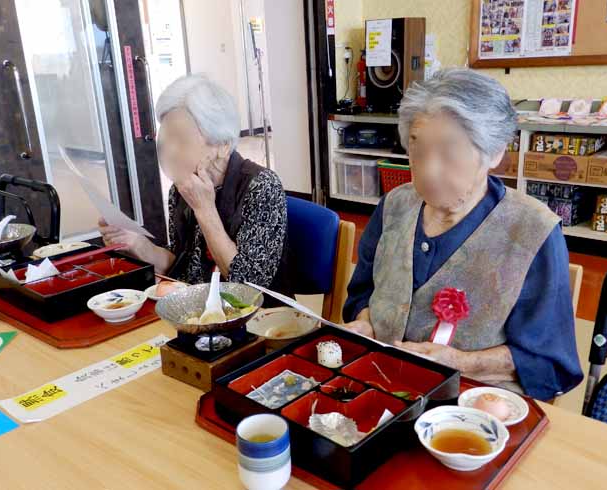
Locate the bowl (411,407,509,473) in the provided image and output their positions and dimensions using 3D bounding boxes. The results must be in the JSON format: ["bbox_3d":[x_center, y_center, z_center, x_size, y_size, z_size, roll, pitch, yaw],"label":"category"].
[{"bbox_3d":[0.200,0.253,0.767,0.114,0.043,0.114,-2,17,1],"label":"bowl"}]

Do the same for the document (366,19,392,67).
[{"bbox_3d":[0.529,-1.402,4.200,0.210,0.297,0.004,13,23,42],"label":"document"}]

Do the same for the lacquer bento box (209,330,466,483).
[{"bbox_3d":[0.052,0.217,0.901,0.256,0.053,0.256,13,23,41],"label":"lacquer bento box"}]

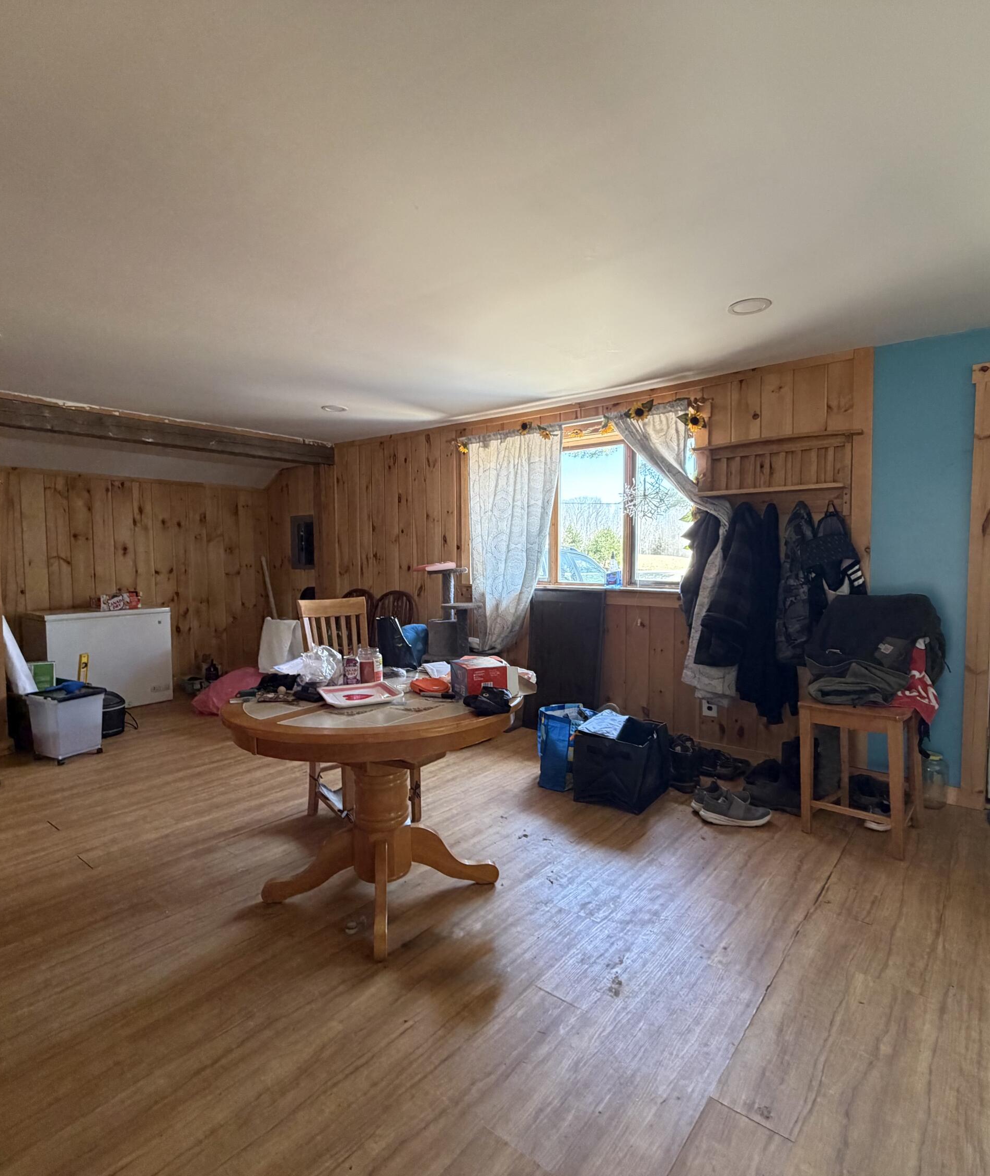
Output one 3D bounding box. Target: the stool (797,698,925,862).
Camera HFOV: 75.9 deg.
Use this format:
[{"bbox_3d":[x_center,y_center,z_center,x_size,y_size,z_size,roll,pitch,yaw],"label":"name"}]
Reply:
[{"bbox_3d":[1.657,0.809,2.862,0.397,0.579,0.422,3,4,43],"label":"stool"}]

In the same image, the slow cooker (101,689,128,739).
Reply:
[{"bbox_3d":[-2.784,0.875,4.442,0.360,0.280,0.340,1,3,18],"label":"slow cooker"}]

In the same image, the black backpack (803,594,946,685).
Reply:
[{"bbox_3d":[1.749,0.253,2.927,0.480,0.440,0.350,2,4,40],"label":"black backpack"}]

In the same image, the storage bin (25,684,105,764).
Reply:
[{"bbox_3d":[-2.648,0.849,3.934,0.315,0.395,0.290,1,3,24],"label":"storage bin"}]

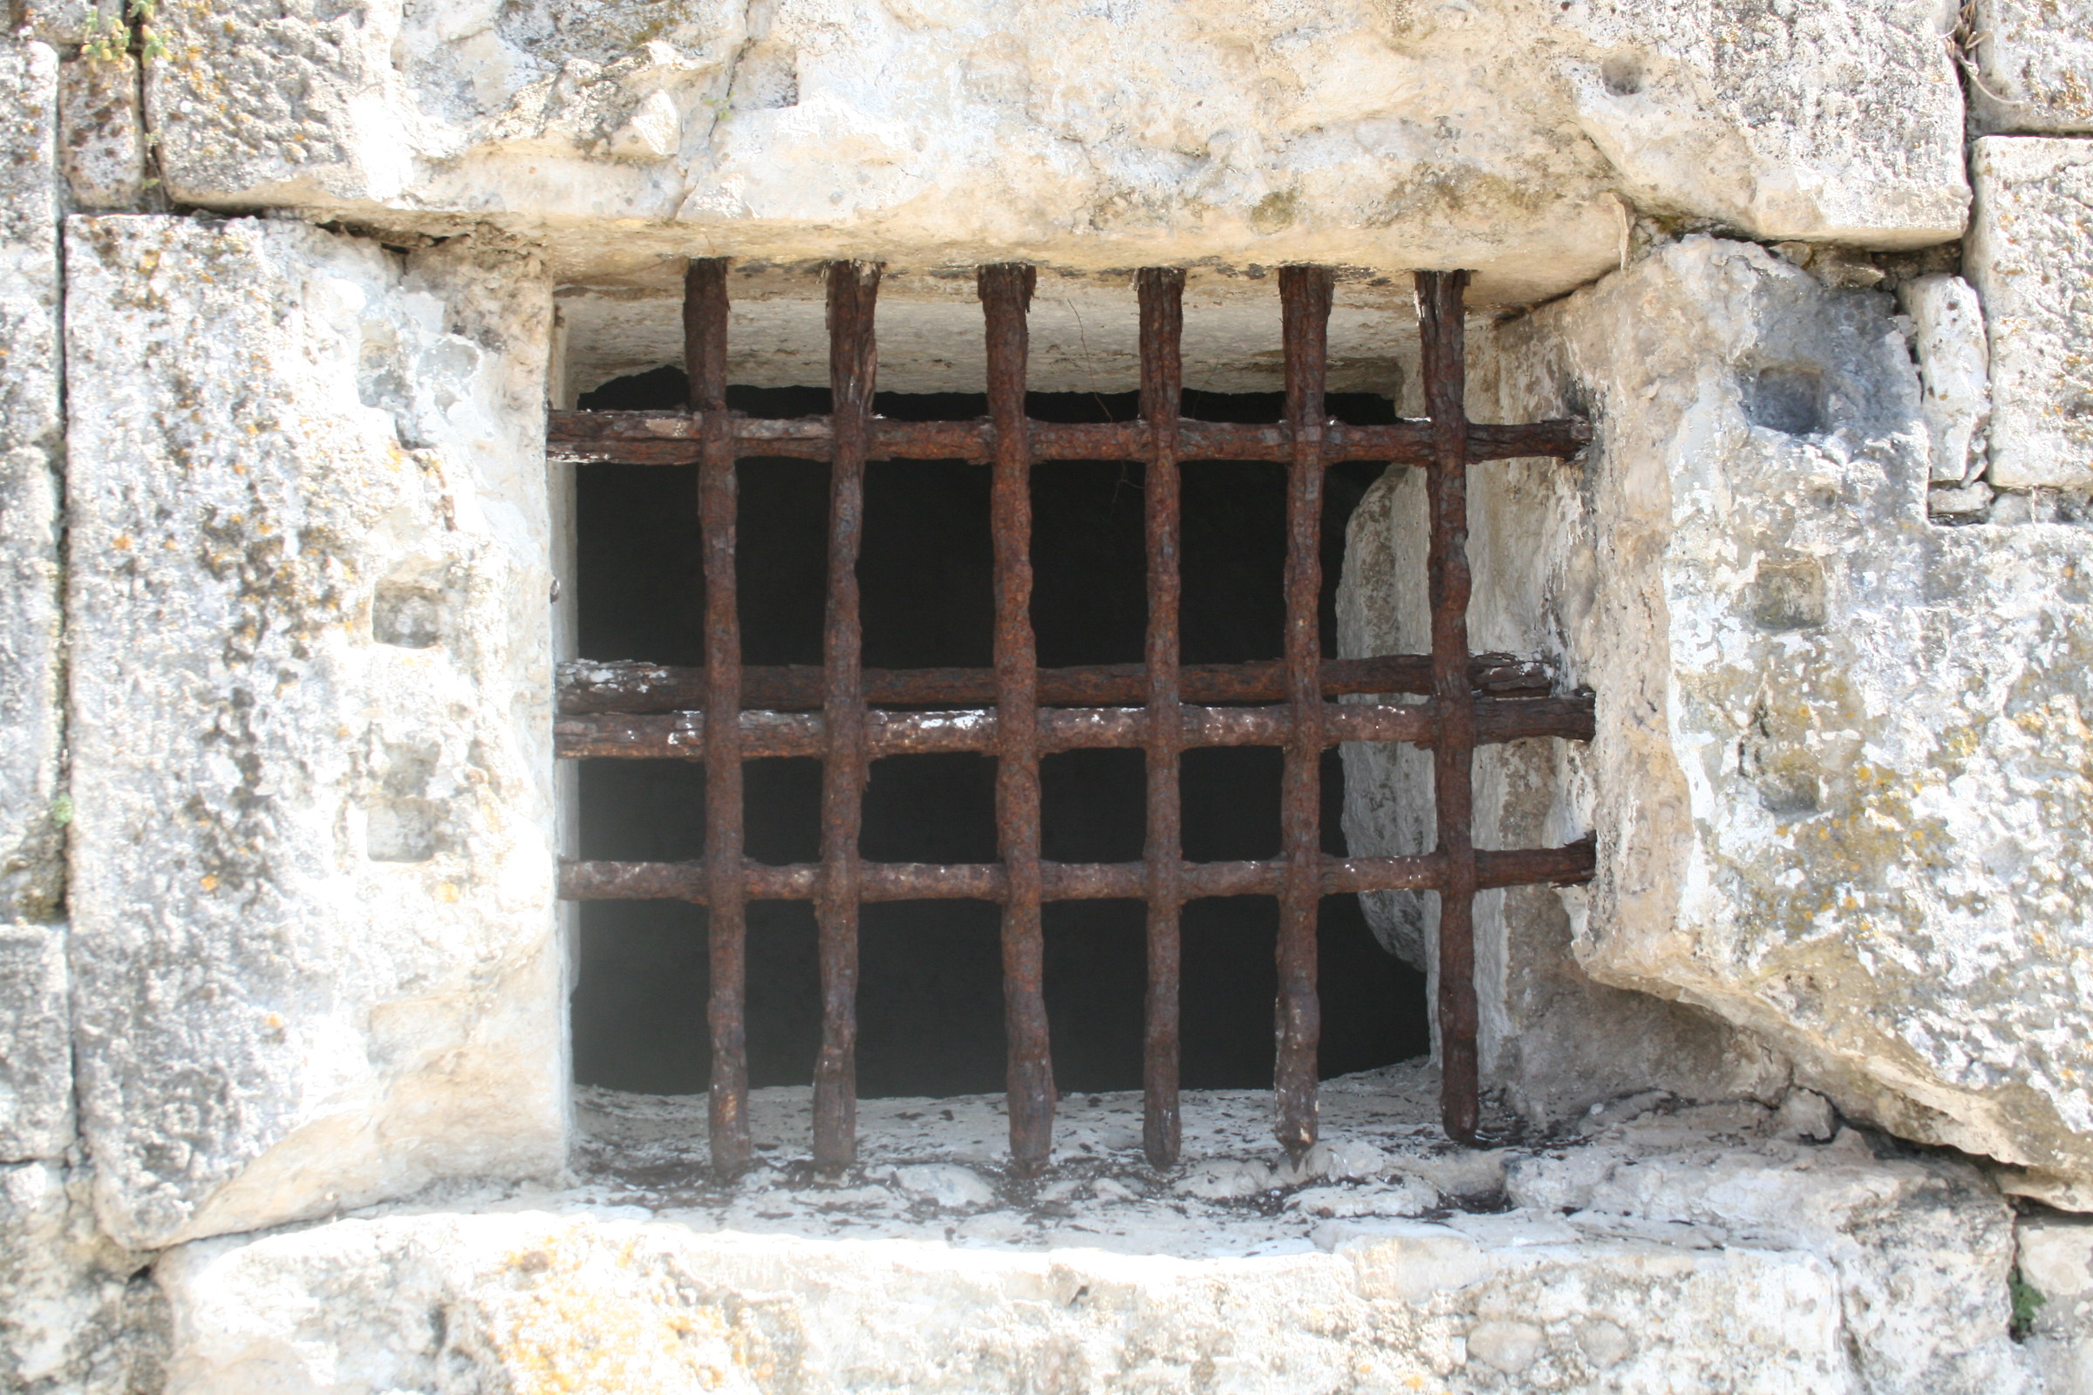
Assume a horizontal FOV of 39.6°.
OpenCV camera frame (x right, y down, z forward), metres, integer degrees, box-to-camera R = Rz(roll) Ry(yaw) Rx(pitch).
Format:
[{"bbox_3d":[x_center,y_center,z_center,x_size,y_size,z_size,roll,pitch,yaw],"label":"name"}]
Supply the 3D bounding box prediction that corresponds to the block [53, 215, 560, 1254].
[{"bbox_3d":[-0.538,0.024,2.200,0.320,0.720,0.330,-1,-1,-7],"label":"block"}]

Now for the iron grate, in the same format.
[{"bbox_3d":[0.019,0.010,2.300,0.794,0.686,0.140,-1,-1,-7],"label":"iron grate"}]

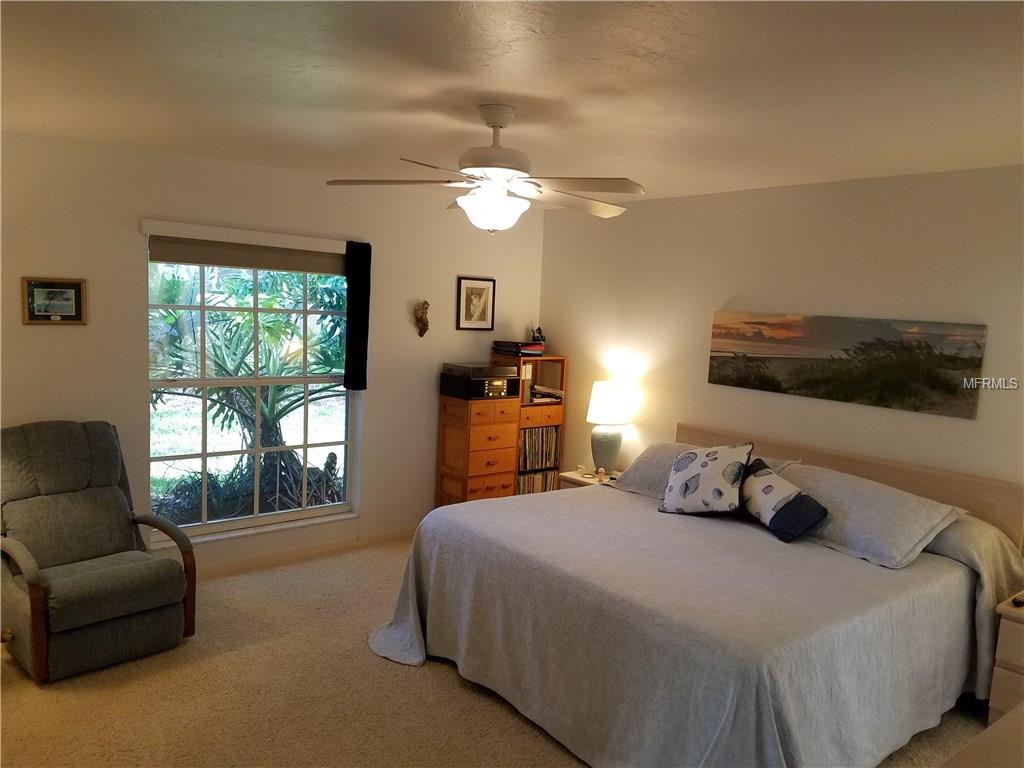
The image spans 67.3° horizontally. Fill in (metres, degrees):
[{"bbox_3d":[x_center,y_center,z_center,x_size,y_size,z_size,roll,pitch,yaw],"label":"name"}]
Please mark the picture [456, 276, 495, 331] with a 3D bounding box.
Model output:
[{"bbox_3d":[-0.261,-0.583,5.638,0.347,0.382,0.025,-3,8,-41],"label":"picture"}]

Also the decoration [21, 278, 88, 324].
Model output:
[{"bbox_3d":[-2.310,-0.414,3.891,0.283,0.237,0.025,-3,8,-41],"label":"decoration"}]

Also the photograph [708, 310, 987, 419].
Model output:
[{"bbox_3d":[1.758,-0.139,4.259,0.033,0.450,1.525,-3,8,-41],"label":"photograph"}]

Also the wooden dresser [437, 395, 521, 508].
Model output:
[{"bbox_3d":[-0.250,0.603,5.556,0.425,1.035,0.350,-2,8,-38],"label":"wooden dresser"}]

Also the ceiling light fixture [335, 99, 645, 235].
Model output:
[{"bbox_3d":[-0.061,-0.798,2.884,1.290,0.470,1.290,-3,8,-41],"label":"ceiling light fixture"}]

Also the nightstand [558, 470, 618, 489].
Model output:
[{"bbox_3d":[0.682,0.918,5.211,0.480,0.560,0.540,-3,8,-41],"label":"nightstand"}]

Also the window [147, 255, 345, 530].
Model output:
[{"bbox_3d":[-1.544,0.068,4.705,1.280,1.620,0.110,-3,8,-41],"label":"window"}]

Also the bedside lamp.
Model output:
[{"bbox_3d":[0.661,0.301,5.313,0.330,0.635,0.330,2,6,0],"label":"bedside lamp"}]

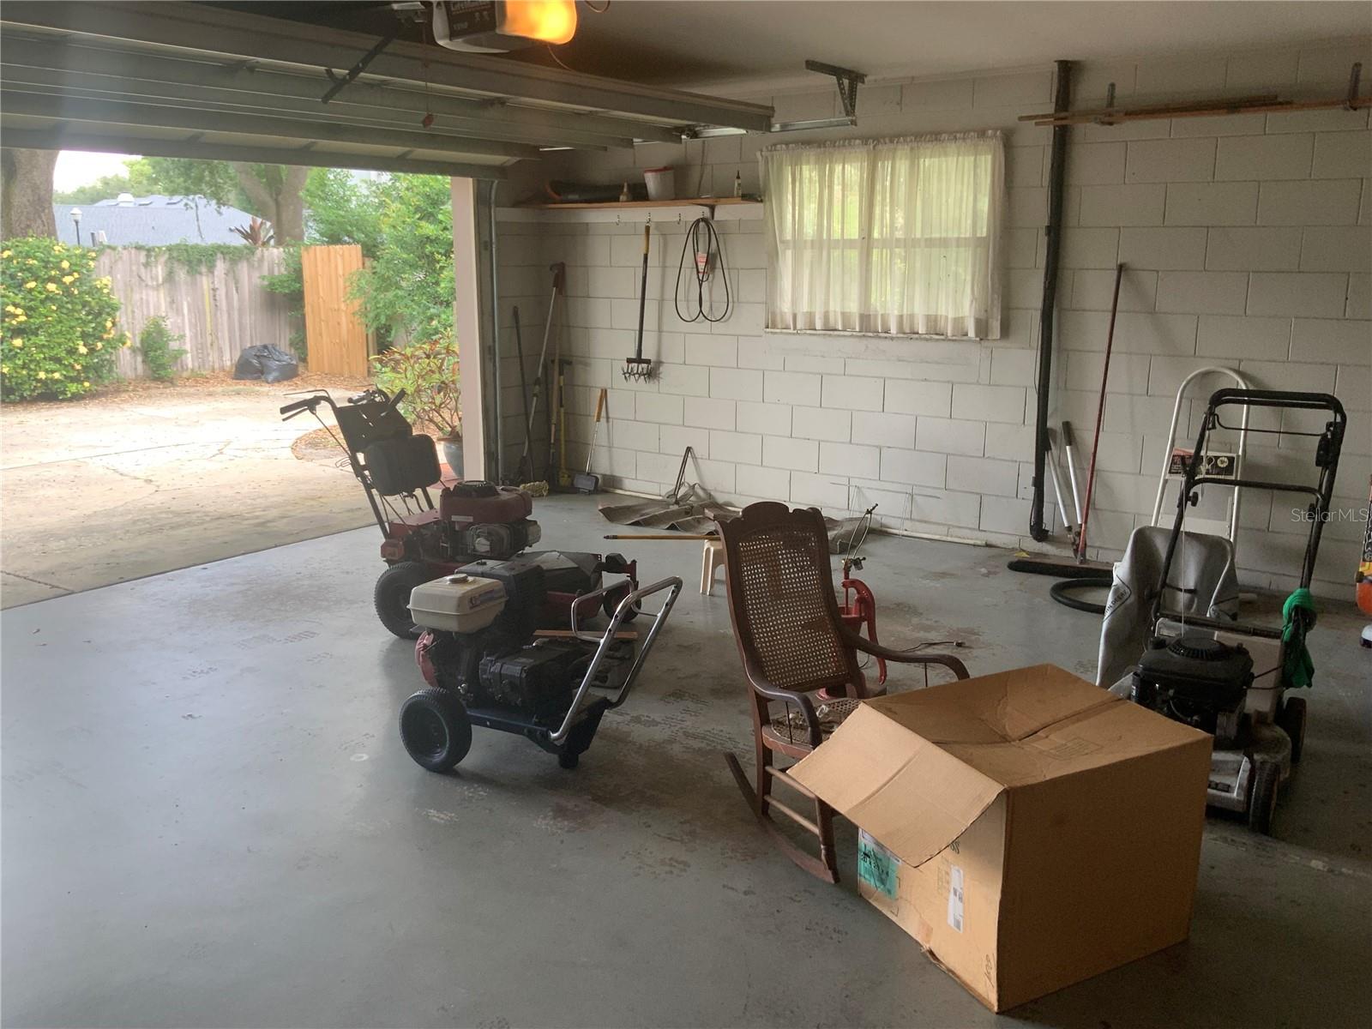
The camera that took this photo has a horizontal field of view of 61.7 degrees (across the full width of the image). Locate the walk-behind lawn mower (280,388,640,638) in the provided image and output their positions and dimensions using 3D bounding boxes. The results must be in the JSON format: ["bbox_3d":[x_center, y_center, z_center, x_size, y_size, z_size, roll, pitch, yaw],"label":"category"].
[{"bbox_3d":[-0.964,-0.024,4.914,1.480,0.980,0.760,4,12,16],"label":"walk-behind lawn mower"}]

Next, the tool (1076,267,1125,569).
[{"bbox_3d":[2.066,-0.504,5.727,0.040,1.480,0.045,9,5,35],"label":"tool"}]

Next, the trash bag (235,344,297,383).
[{"bbox_3d":[-5.656,-2.056,15.450,0.850,0.480,0.700,-3,12,-18],"label":"trash bag"}]

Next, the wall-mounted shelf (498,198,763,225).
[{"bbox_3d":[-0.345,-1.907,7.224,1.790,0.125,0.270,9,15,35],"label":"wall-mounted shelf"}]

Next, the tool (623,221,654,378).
[{"bbox_3d":[-0.281,-1.367,7.476,0.260,1.010,0.110,15,18,34],"label":"tool"}]

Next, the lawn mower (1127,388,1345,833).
[{"bbox_3d":[1.709,0.220,3.629,0.590,1.030,1.500,9,15,35],"label":"lawn mower"}]

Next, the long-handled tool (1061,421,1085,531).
[{"bbox_3d":[2.020,-0.191,5.988,0.045,0.600,0.045,-6,5,38],"label":"long-handled tool"}]

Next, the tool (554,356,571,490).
[{"bbox_3d":[-0.856,-0.615,7.838,0.160,0.880,0.100,9,15,35],"label":"tool"}]

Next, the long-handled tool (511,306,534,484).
[{"bbox_3d":[-1.088,-0.788,7.819,0.033,1.240,0.033,9,20,35],"label":"long-handled tool"}]

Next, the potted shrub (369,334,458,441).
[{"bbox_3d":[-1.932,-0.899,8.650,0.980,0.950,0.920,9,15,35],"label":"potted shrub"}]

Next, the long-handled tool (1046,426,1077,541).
[{"bbox_3d":[1.969,-0.157,6.033,0.045,0.620,0.045,-12,1,38],"label":"long-handled tool"}]

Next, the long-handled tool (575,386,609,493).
[{"bbox_3d":[-0.615,-0.507,7.824,0.190,0.740,0.080,10,-3,35],"label":"long-handled tool"}]

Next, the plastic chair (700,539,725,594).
[{"bbox_3d":[0.268,0.242,5.409,0.360,0.245,0.230,1,12,4],"label":"plastic chair"}]

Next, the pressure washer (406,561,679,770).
[{"bbox_3d":[-0.393,0.448,3.481,0.800,0.630,0.660,9,15,35],"label":"pressure washer"}]

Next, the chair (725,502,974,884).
[{"bbox_3d":[0.380,0.425,3.034,0.540,0.870,0.640,-7,14,-32],"label":"chair"}]

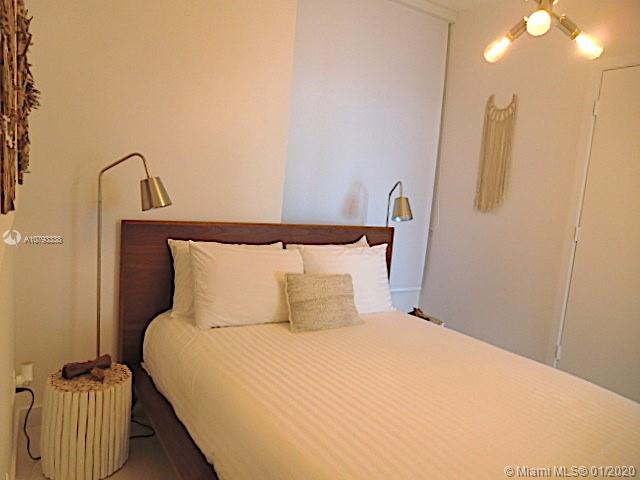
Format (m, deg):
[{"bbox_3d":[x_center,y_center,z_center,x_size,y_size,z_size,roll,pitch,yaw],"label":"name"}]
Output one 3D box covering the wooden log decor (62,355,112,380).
[{"bbox_3d":[-1.000,0.547,1.912,0.064,0.058,0.187,9,8,34],"label":"wooden log decor"}]

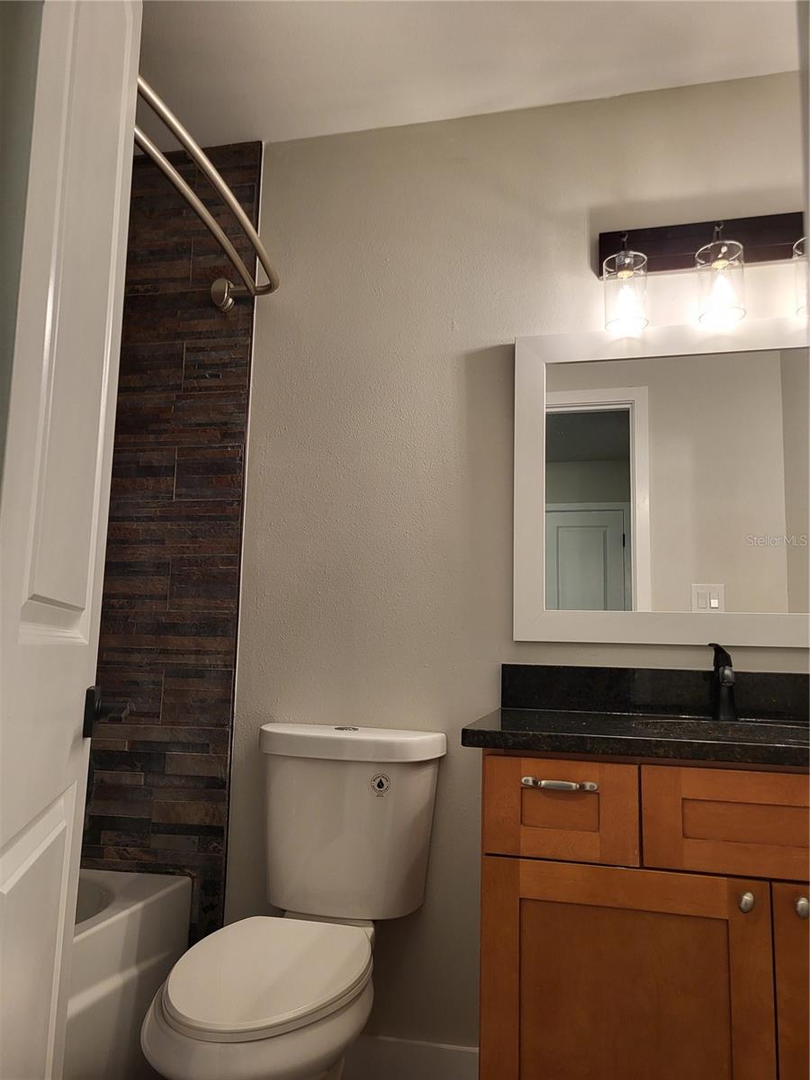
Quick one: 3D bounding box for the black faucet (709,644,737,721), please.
[{"bbox_3d":[0.672,0.302,1.710,0.055,0.162,0.135,0,-8,14],"label":"black faucet"}]

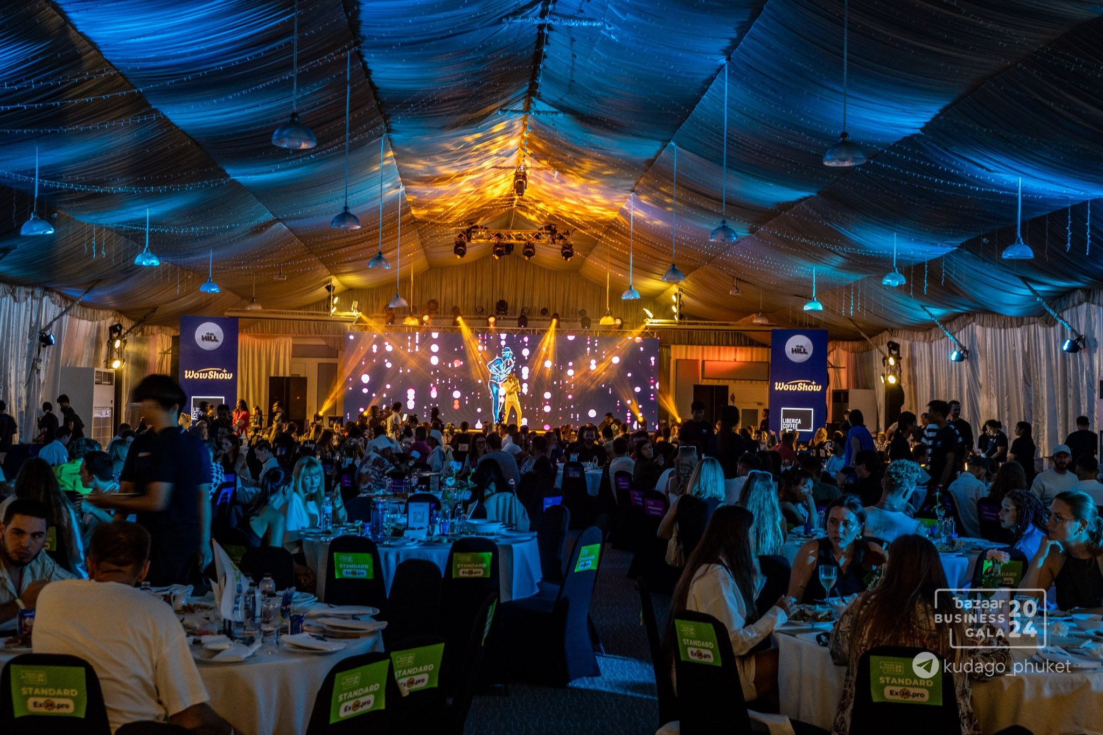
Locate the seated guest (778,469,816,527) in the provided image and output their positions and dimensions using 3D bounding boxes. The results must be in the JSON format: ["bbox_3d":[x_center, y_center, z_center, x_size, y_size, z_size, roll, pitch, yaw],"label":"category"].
[{"bbox_3d":[2.025,1.399,9.055,0.720,1.200,0.500,-1,-3,37],"label":"seated guest"}]

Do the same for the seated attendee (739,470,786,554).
[{"bbox_3d":[1.278,1.244,6.950,0.460,1.260,0.600,0,-2,35],"label":"seated attendee"}]

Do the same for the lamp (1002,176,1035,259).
[{"bbox_3d":[6.870,-2.187,17.100,0.435,1.200,0.435,1,-2,-3],"label":"lamp"}]

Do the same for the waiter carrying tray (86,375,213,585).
[{"bbox_3d":[-2.007,0.913,5.850,0.600,1.740,0.520,2,-2,-24],"label":"waiter carrying tray"}]

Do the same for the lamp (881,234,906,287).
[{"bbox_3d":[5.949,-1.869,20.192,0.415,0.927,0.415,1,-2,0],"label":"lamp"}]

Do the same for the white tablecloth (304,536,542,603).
[{"bbox_3d":[-0.867,1.483,7.684,1.560,0.760,1.560,1,-2,0],"label":"white tablecloth"}]

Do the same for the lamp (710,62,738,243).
[{"bbox_3d":[2.544,-3.164,17.100,0.420,2.658,0.420,1,-2,0],"label":"lamp"}]

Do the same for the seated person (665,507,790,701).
[{"bbox_3d":[0.731,1.144,4.250,0.700,1.270,0.480,2,-2,-30],"label":"seated person"}]

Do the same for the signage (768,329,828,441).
[{"bbox_3d":[6.628,0.485,31.200,1.530,3.020,0.150,0,-2,17],"label":"signage"}]

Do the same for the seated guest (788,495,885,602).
[{"bbox_3d":[1.285,1.203,5.220,0.480,1.230,0.620,1,-2,-10],"label":"seated guest"}]

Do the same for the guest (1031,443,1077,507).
[{"bbox_3d":[4.961,1.457,11.460,0.550,1.380,0.700,0,-2,18],"label":"guest"}]

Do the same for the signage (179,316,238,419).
[{"bbox_3d":[-8.974,0.147,30.500,1.480,2.950,0.120,2,-2,-11],"label":"signage"}]

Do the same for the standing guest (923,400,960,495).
[{"bbox_3d":[4.153,1.225,12.400,0.320,1.730,0.460,2,-2,-30],"label":"standing guest"}]

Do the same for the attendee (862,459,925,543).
[{"bbox_3d":[2.210,1.248,7.378,0.500,1.310,0.640,0,-2,38],"label":"attendee"}]

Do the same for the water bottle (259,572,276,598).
[{"bbox_3d":[-1.079,0.887,4.417,0.065,0.213,0.065,1,-2,0],"label":"water bottle"}]

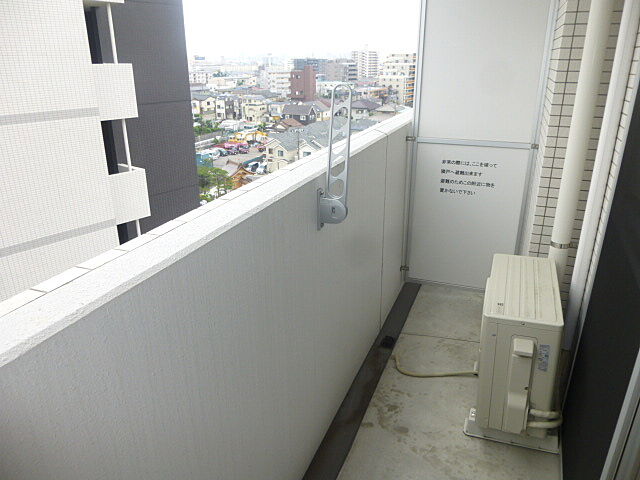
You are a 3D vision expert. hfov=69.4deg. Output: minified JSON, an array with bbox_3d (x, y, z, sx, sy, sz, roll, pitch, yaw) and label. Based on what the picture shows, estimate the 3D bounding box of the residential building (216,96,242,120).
[{"bbox_3d":[-38.608,-56.369,195.618,8.657,9.965,6.926,4,22,14],"label":"residential building"}]

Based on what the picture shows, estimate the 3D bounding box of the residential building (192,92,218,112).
[{"bbox_3d":[-56.364,-65.461,221.310,9.618,8.954,8.656,4,22,14],"label":"residential building"}]

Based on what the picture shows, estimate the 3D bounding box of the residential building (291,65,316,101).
[{"bbox_3d":[-9.161,-89.411,265.682,11.589,19.519,10.430,6,23,19],"label":"residential building"}]

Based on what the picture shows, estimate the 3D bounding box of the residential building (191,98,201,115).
[{"bbox_3d":[-59.310,-60.151,209.578,6.748,7.692,6.748,4,22,14],"label":"residential building"}]

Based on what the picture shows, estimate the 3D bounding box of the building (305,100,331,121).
[{"bbox_3d":[-0.504,-52.026,186.171,8.073,7.231,8.073,6,23,19],"label":"building"}]

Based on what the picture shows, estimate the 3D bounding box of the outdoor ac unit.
[{"bbox_3d":[0.938,0.477,2.191,0.320,0.590,0.700,7,23,20],"label":"outdoor ac unit"}]

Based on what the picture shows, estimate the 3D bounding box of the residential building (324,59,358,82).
[{"bbox_3d":[14.730,-121.870,343.644,21.678,22.472,20.646,8,23,23],"label":"residential building"}]

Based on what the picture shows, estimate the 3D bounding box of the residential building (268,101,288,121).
[{"bbox_3d":[-16.606,-53.147,189.317,6.796,7.669,6.796,5,22,16],"label":"residential building"}]

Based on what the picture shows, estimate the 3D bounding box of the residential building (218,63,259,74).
[{"bbox_3d":[-125.632,-267.195,727.578,55.758,20.098,19.515,3,22,11],"label":"residential building"}]

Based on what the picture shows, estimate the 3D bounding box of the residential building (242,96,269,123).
[{"bbox_3d":[-25.633,-52.173,184.439,7.519,9.749,6.767,5,22,16],"label":"residential building"}]

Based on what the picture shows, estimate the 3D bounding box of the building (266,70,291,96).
[{"bbox_3d":[-25.552,-99.622,296.949,13.732,16.493,9.613,6,23,19],"label":"building"}]

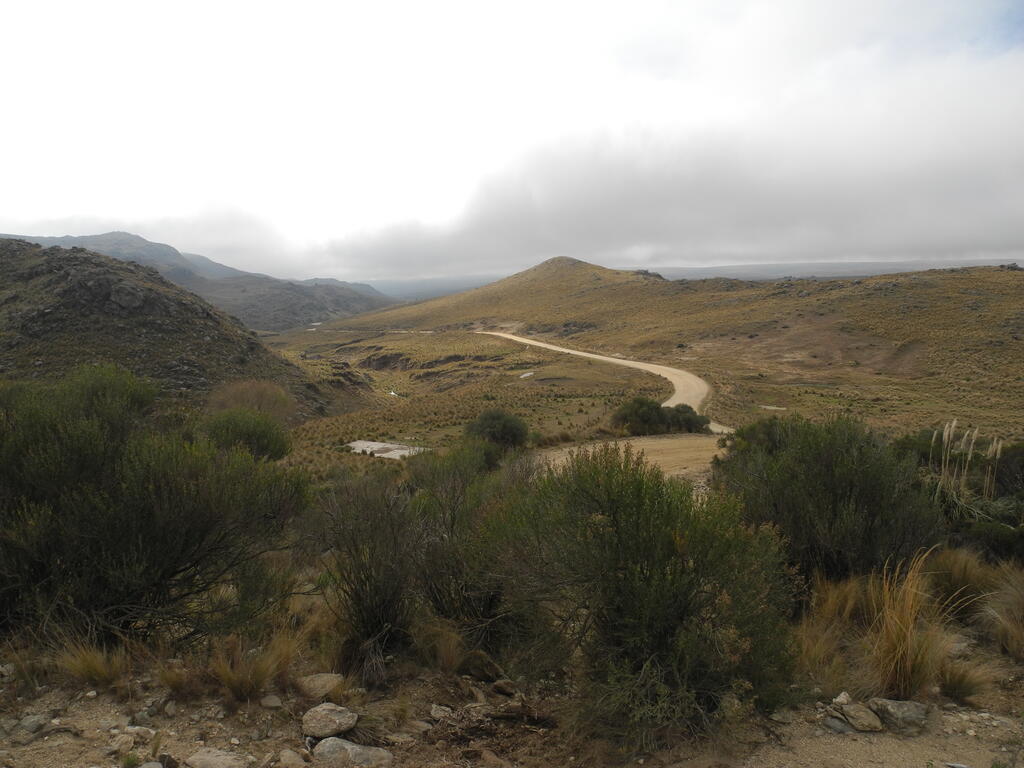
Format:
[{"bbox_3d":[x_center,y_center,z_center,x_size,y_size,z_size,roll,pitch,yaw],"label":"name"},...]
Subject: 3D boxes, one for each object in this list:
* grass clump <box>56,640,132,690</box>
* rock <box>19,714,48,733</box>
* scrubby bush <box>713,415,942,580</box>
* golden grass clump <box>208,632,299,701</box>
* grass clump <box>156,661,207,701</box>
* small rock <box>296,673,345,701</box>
[{"bbox_3d":[-1.932,1.293,3.861,0.348,0.205,0.296,0,7,0],"label":"grass clump"},{"bbox_3d":[-1.843,1.307,3.190,0.100,0.048,0.072,-5,9,-30],"label":"rock"},{"bbox_3d":[2.322,0.895,6.200,1.583,1.300,1.424,3,8,21],"label":"scrubby bush"},{"bbox_3d":[-1.080,1.184,3.471,0.358,0.236,0.323,-2,8,-17],"label":"golden grass clump"},{"bbox_3d":[-1.476,1.324,3.727,0.221,0.169,0.199,0,7,0],"label":"grass clump"},{"bbox_3d":[-0.851,1.362,3.761,0.227,0.085,0.171,0,7,0],"label":"small rock"}]

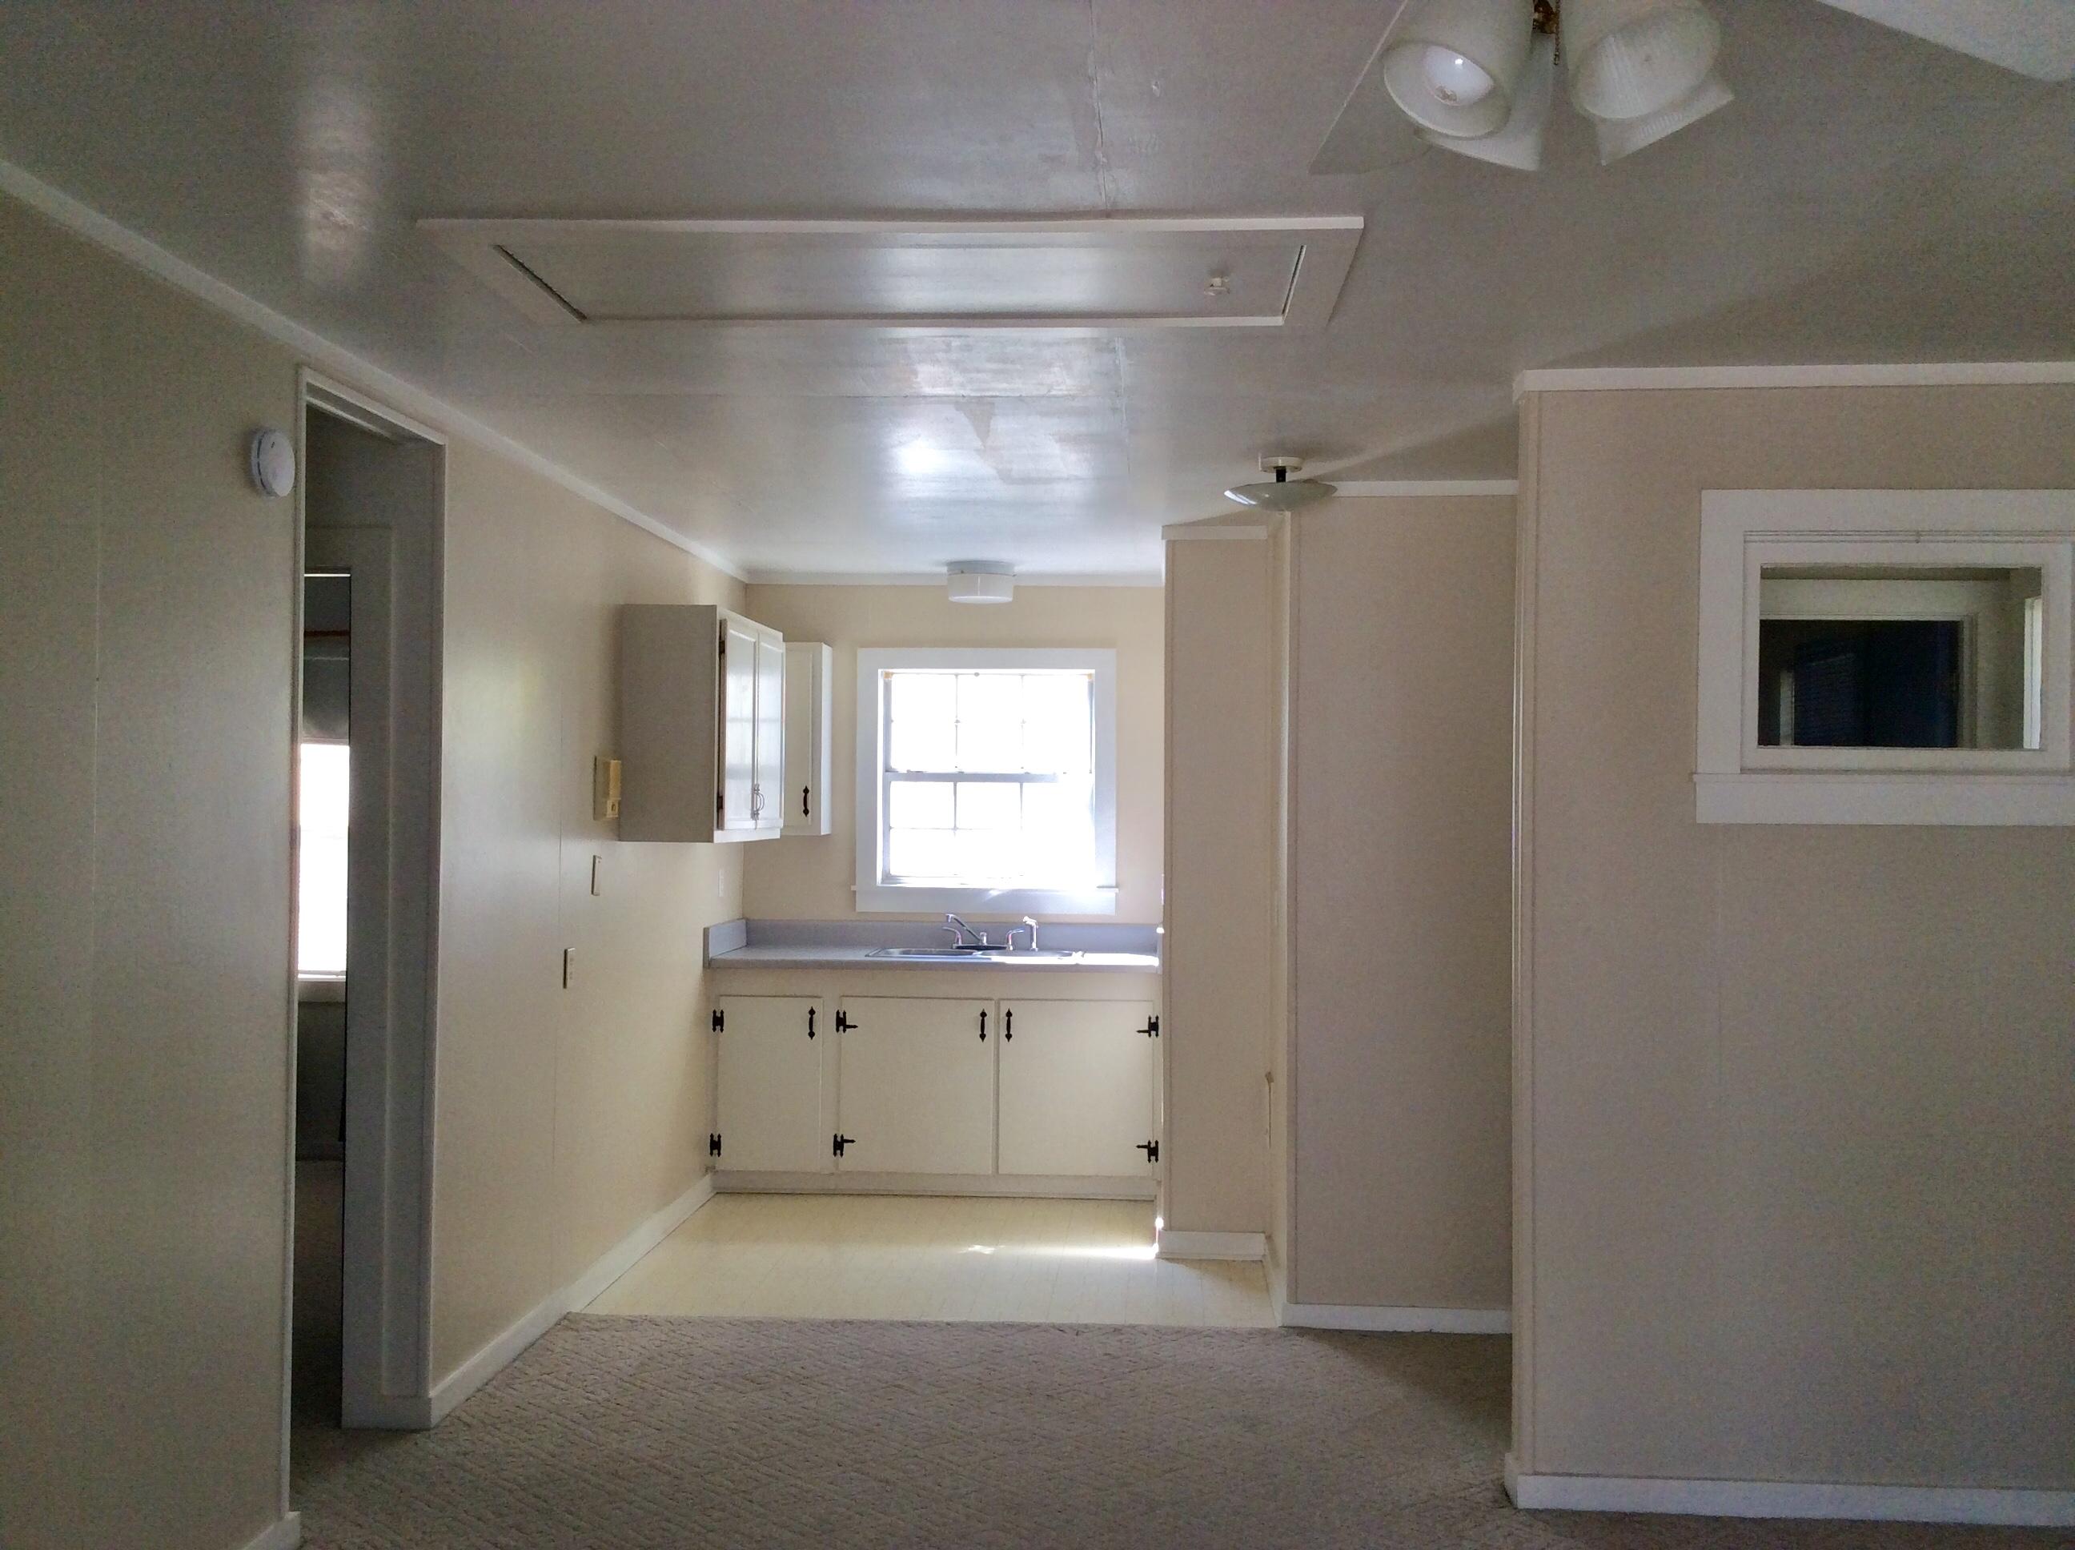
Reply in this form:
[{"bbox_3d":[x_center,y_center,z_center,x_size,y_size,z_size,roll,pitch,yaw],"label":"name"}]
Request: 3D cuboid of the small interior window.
[{"bbox_3d":[1.874,-0.254,4.179,0.607,0.406,0.080,1,-1,4],"label":"small interior window"}]

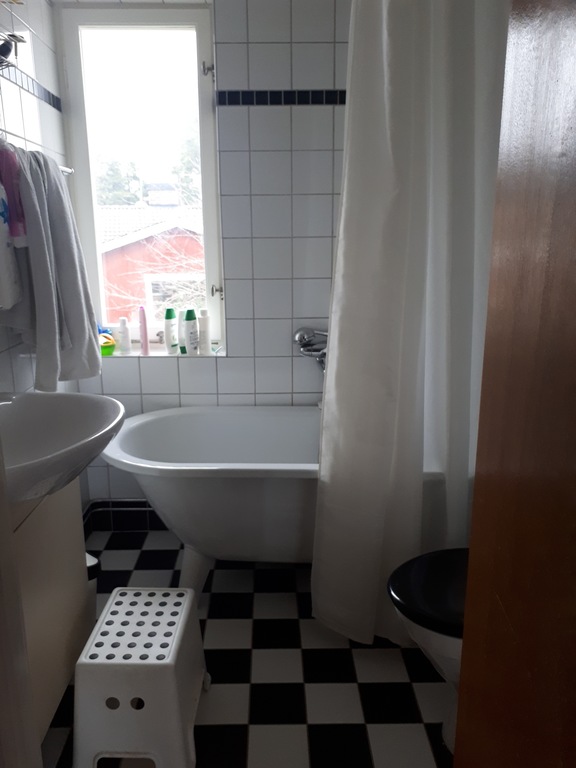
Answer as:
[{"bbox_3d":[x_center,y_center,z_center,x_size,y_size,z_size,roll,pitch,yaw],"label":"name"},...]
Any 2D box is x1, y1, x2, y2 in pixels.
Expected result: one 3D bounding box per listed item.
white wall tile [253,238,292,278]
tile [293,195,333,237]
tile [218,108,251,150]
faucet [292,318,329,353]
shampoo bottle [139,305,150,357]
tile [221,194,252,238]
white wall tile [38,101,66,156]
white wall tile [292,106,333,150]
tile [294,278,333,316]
[{"bbox_3d":[-0.058,-0.481,2.293,0.150,0.150,0.008,0,14,-1],"label":"white wall tile"},{"bbox_3d":[0.092,-0.627,2.243,0.149,0.149,0.010,0,13,0],"label":"tile"},{"bbox_3d":[-0.195,-0.925,2.186,0.114,0.149,0.011,-1,14,-1],"label":"tile"},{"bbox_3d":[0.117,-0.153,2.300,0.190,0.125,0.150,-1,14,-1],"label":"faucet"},{"bbox_3d":[-0.571,-0.210,2.379,0.031,0.192,0.060,-7,16,-24],"label":"shampoo bottle"},{"bbox_3d":[-0.188,-0.618,2.217,0.105,0.148,0.010,0,15,0],"label":"tile"},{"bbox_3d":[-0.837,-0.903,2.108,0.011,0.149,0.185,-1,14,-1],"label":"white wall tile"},{"bbox_3d":[0.090,-0.925,2.174,0.149,0.149,0.010,0,13,0],"label":"white wall tile"},{"bbox_3d":[0.095,-0.334,2.333,0.150,0.150,0.008,0,14,-1],"label":"tile"}]

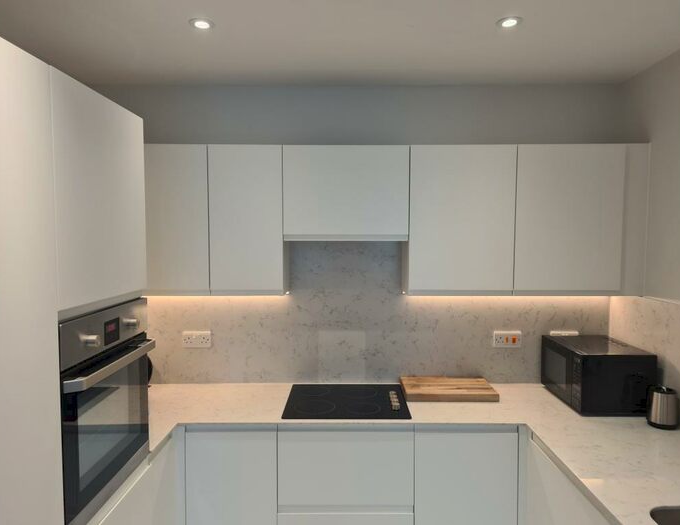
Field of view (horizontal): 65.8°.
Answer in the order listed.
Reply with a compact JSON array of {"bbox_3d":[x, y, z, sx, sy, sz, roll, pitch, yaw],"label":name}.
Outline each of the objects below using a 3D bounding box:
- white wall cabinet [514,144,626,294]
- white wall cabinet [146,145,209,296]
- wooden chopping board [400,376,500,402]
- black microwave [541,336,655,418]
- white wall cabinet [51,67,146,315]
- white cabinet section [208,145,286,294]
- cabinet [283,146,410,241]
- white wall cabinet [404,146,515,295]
[{"bbox_3d":[1.093,-0.206,2.659,0.513,0.719,0.325,0,3,1],"label":"white wall cabinet"},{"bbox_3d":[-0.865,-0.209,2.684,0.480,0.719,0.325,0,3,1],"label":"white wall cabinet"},{"bbox_3d":[0.555,0.655,2.716,0.454,0.038,0.299,0,3,1],"label":"wooden chopping board"},{"bbox_3d":[1.249,0.542,2.585,0.332,0.279,0.467,0,3,0],"label":"black microwave"},{"bbox_3d":[-1.010,-0.186,1.636,0.580,0.646,0.599,0,3,1],"label":"white wall cabinet"},{"bbox_3d":[-0.444,-0.205,2.652,0.351,0.715,0.322,0,4,0],"label":"white cabinet section"},{"bbox_3d":[0.032,-0.338,2.665,0.600,0.457,0.325,0,3,1],"label":"cabinet"},{"bbox_3d":[0.585,-0.206,2.666,0.505,0.719,0.325,0,3,1],"label":"white wall cabinet"}]

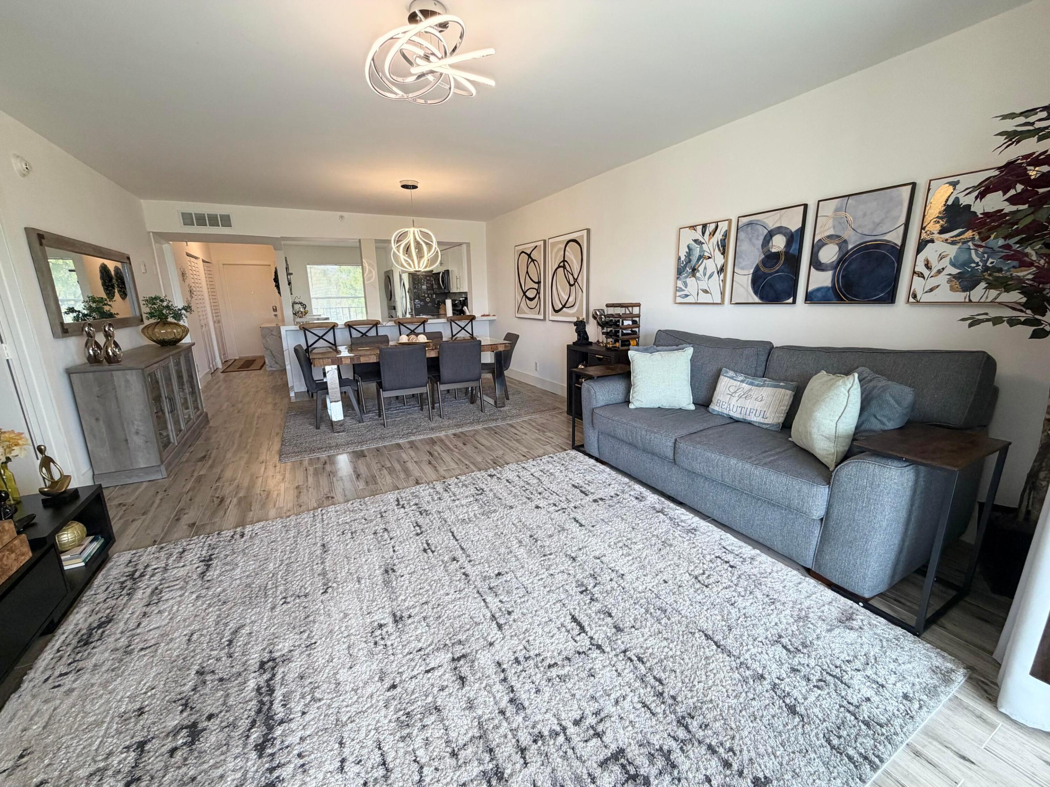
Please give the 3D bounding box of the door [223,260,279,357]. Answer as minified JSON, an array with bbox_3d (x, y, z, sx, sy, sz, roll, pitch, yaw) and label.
[{"bbox_3d":[-6.109,-1.867,9.610,0.910,2.020,0.060,-8,15,-26],"label":"door"}]

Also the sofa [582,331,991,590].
[{"bbox_3d":[1.333,0.156,2.749,0.880,0.975,2.040,-8,15,-26],"label":"sofa"}]

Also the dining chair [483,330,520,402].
[{"bbox_3d":[-0.394,-0.327,5.285,0.550,0.810,0.490,-7,14,-23],"label":"dining chair"}]

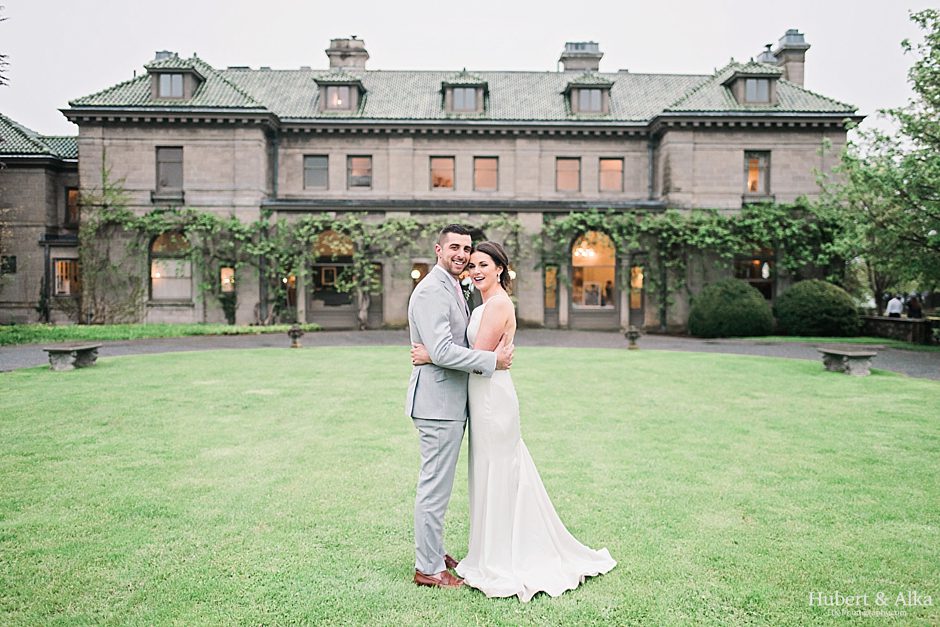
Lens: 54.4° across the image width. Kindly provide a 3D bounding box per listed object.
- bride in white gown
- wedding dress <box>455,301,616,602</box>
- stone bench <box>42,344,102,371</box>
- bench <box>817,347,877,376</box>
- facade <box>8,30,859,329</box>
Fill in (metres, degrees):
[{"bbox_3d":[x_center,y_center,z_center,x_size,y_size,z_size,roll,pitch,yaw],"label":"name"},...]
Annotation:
[{"bbox_3d":[0.270,0.491,4.720,1.030,1.730,0.720,0,1,-20],"label":"bride in white gown"},{"bbox_3d":[0.360,0.641,4.730,0.880,1.430,0.720,0,1,-20],"label":"wedding dress"},{"bbox_3d":[-7.930,0.864,18.250,0.540,0.430,1.600,0,1,2],"label":"stone bench"},{"bbox_3d":[7.410,0.979,18.000,0.530,0.430,1.600,0,1,-1],"label":"bench"},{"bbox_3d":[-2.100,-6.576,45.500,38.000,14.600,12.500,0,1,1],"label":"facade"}]

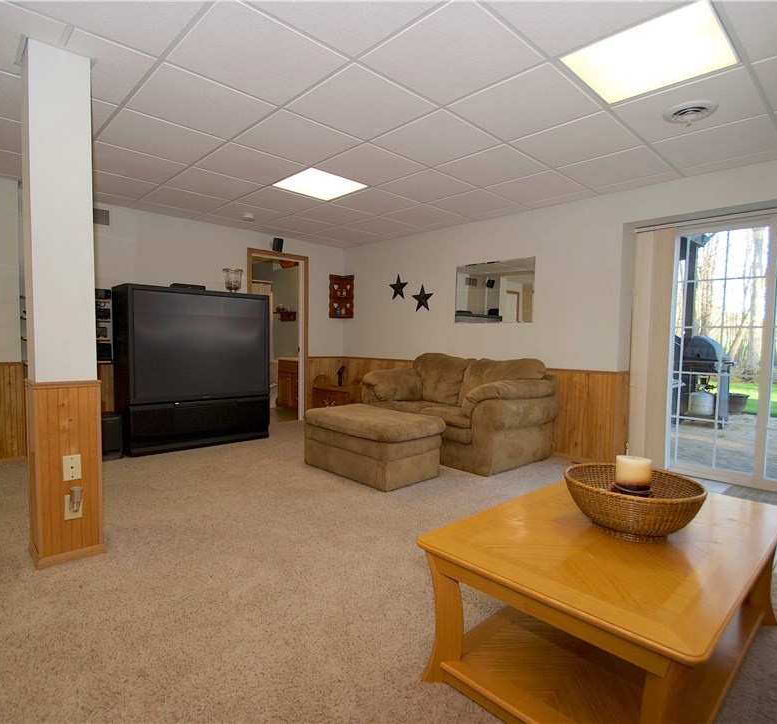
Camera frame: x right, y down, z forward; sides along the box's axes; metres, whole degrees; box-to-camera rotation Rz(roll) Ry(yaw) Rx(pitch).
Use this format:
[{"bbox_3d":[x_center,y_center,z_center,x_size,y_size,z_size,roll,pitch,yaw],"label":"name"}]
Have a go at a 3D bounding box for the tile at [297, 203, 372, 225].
[{"bbox_3d":[-0.535,-1.493,4.575,0.605,0.025,0.605,-3,5,-44],"label":"tile"}]

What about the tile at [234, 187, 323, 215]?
[{"bbox_3d":[-0.972,-1.471,4.141,0.602,0.020,0.602,-2,4,-44],"label":"tile"}]

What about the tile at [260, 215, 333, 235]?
[{"bbox_3d":[-0.959,-1.524,5.012,0.605,0.025,0.605,-3,5,-44],"label":"tile"}]

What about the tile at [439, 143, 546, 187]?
[{"bbox_3d":[0.736,-1.396,3.256,0.600,0.025,0.600,-2,4,-44],"label":"tile"}]

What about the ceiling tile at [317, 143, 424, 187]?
[{"bbox_3d":[-0.126,-1.409,3.265,0.602,0.020,0.602,-2,4,-44],"label":"ceiling tile"}]

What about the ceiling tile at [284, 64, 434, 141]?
[{"bbox_3d":[-0.141,-1.359,2.417,0.605,0.025,0.605,-3,5,-44],"label":"ceiling tile"}]

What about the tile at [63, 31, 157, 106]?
[{"bbox_3d":[-1.344,-1.358,2.104,0.299,0.020,0.579,-2,5,-44],"label":"tile"}]

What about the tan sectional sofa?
[{"bbox_3d":[0.585,0.385,4.280,0.960,0.900,1.640,-2,4,-44],"label":"tan sectional sofa"}]

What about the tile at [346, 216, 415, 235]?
[{"bbox_3d":[-0.099,-1.506,4.990,0.600,0.025,0.600,-2,4,-44],"label":"tile"}]

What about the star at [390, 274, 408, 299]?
[{"bbox_3d":[0.112,-0.905,5.462,0.040,0.310,0.315,-2,4,-44],"label":"star"}]

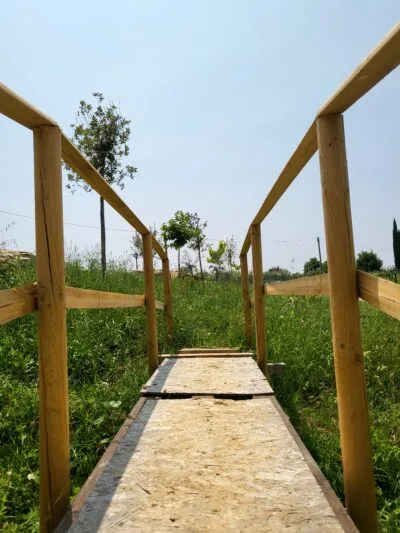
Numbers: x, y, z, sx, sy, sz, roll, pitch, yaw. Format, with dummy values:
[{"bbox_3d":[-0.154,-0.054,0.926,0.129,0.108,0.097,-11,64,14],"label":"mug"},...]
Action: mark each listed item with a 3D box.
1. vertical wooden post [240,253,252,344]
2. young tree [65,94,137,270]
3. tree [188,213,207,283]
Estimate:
[{"bbox_3d":[0.508,0.372,4.350,0.075,1.016,0.075,-3,-3,1],"label":"vertical wooden post"},{"bbox_3d":[-1.978,-1.608,8.000,1.400,3.736,1.350,-3,-3,1],"label":"young tree"},{"bbox_3d":[-0.070,-0.612,14.000,0.800,2.552,0.750,-3,-3,1],"label":"tree"}]

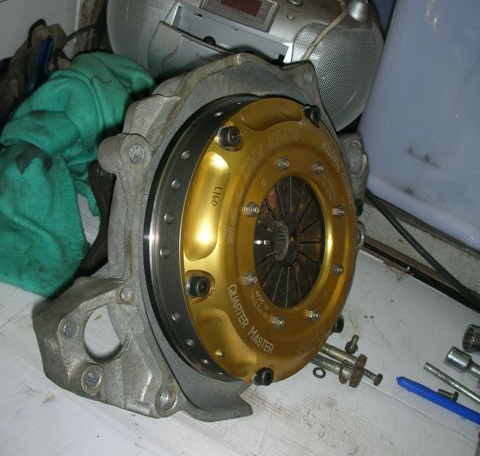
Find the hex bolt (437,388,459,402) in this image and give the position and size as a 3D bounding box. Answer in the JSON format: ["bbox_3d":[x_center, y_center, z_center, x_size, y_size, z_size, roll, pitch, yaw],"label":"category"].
[{"bbox_3d":[0.191,0.153,0.596,0.018,0.011,0.011,21,36,6],"label":"hex bolt"}]

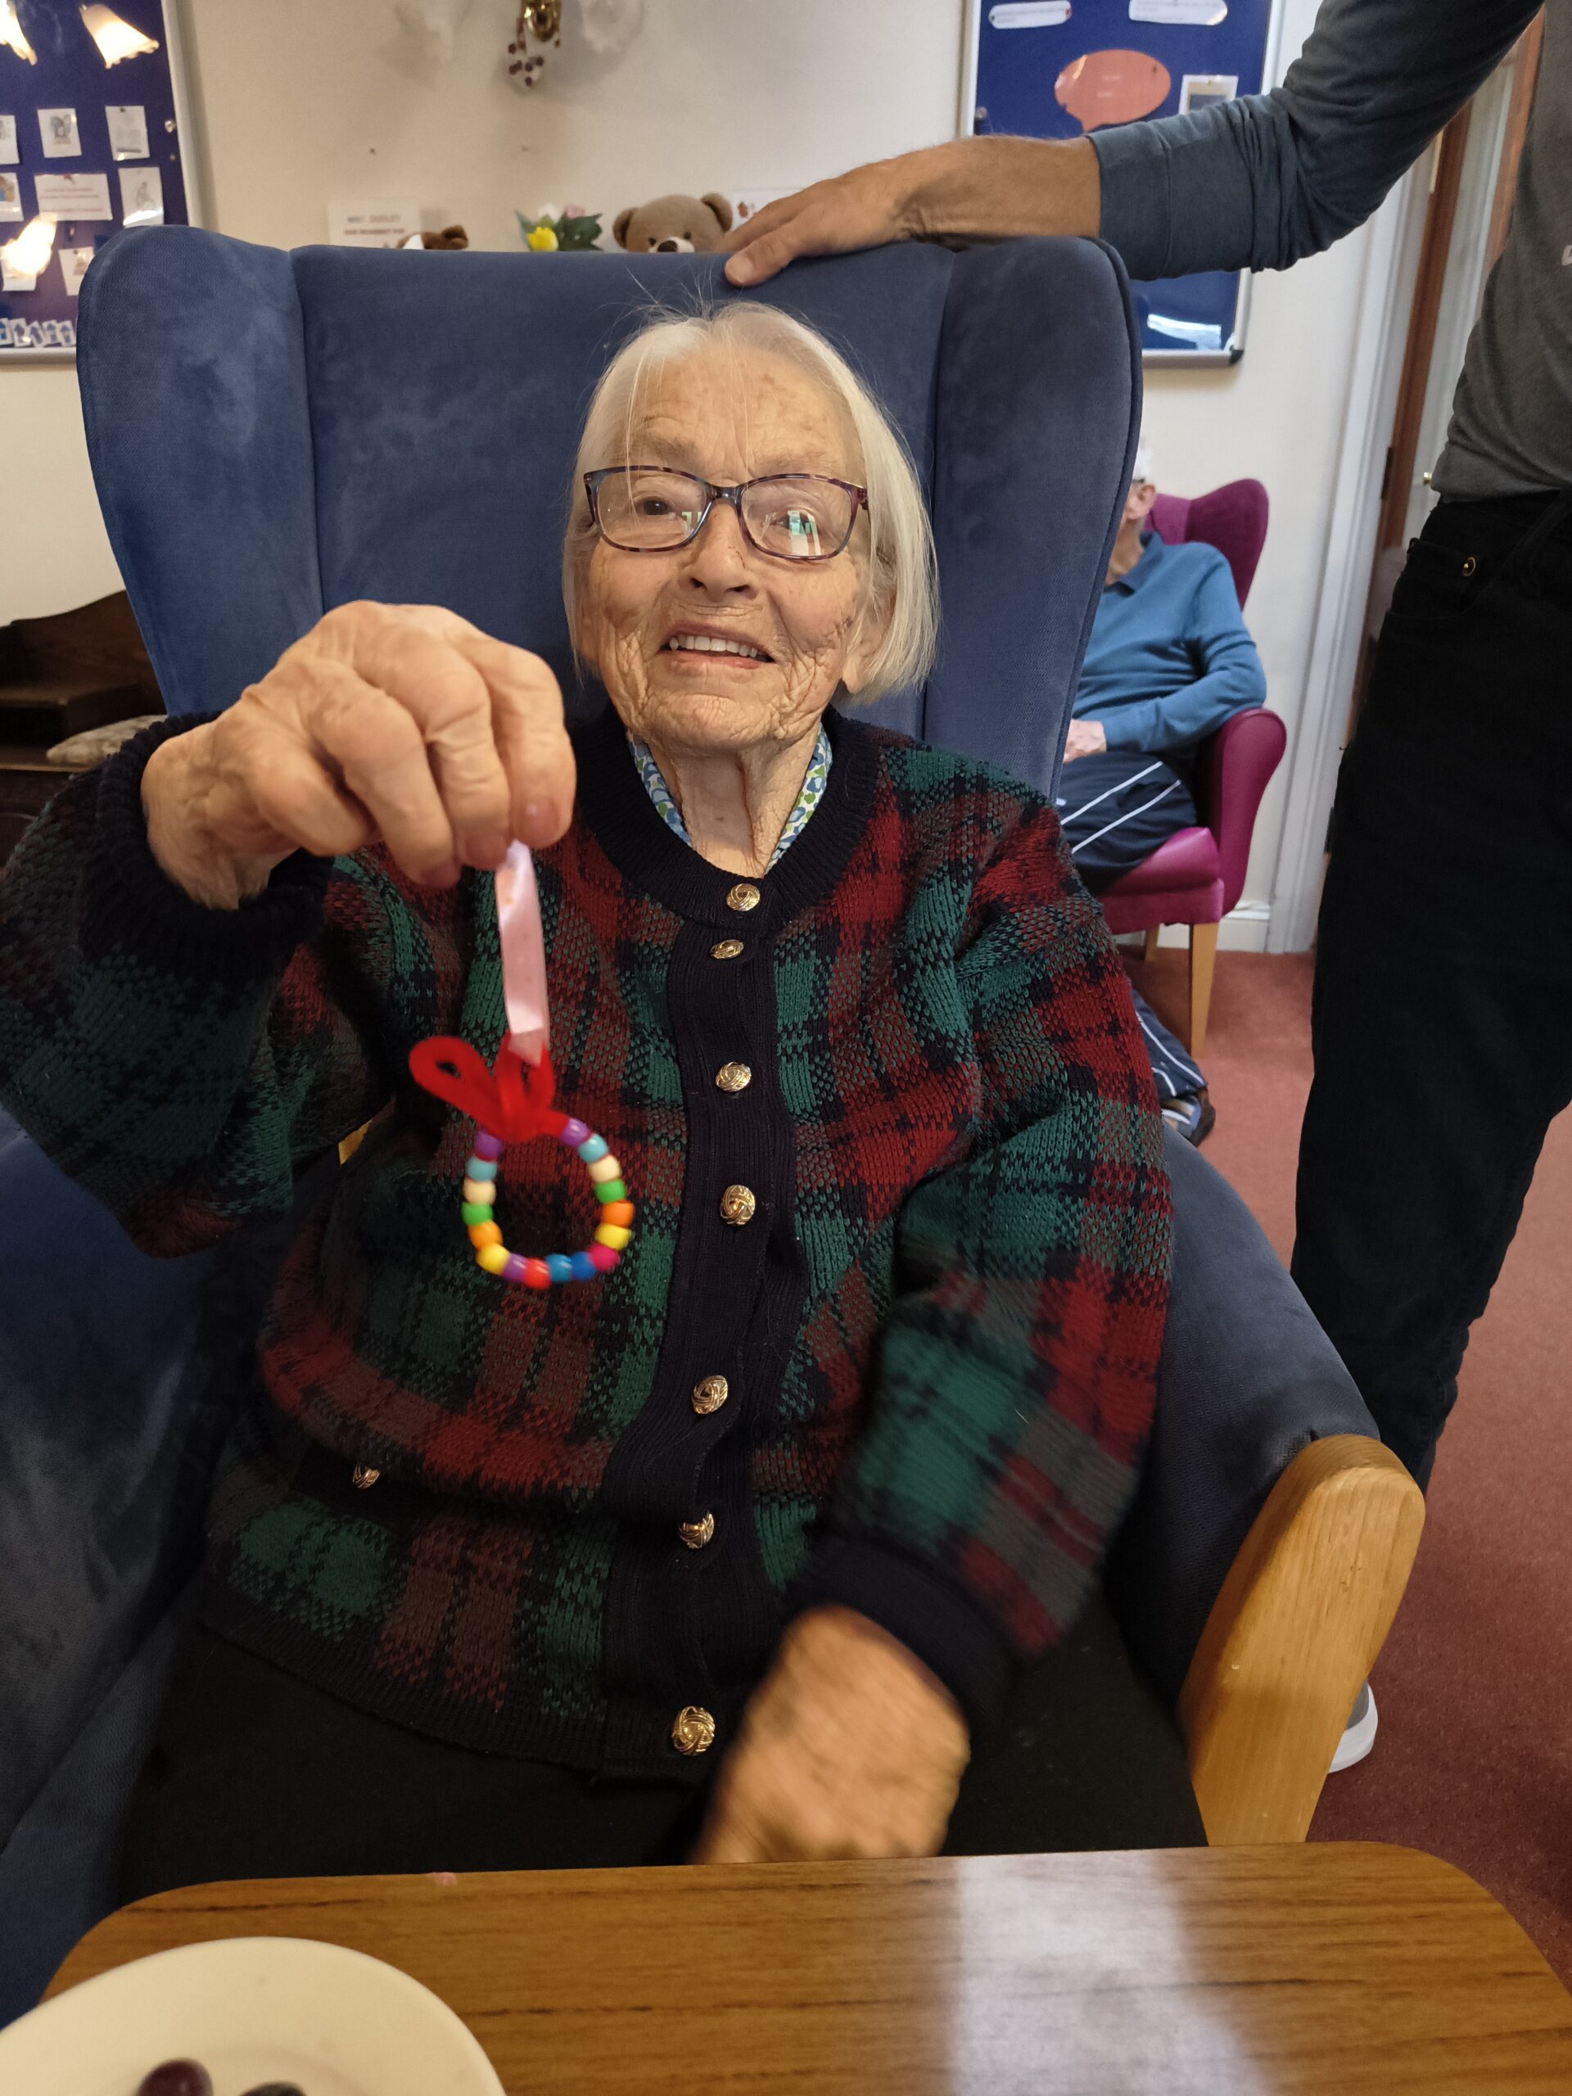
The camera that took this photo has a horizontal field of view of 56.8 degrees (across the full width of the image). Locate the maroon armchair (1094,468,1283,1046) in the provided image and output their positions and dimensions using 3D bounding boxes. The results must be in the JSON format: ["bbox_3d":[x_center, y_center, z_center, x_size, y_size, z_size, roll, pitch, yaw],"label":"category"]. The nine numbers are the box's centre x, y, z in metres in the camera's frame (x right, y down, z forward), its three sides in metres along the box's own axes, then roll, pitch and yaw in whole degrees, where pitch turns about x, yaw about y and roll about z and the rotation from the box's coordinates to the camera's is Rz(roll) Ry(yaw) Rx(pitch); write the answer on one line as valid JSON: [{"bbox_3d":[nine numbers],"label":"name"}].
[{"bbox_3d":[0.574,-0.597,2.945,0.750,1.060,0.780,3,22,5],"label":"maroon armchair"}]

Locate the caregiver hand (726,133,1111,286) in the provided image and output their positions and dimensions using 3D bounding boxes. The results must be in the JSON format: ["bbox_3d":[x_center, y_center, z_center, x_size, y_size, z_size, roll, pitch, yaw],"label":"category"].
[{"bbox_3d":[0.072,-0.506,0.880,0.225,0.085,0.105,3,22,5],"label":"caregiver hand"}]

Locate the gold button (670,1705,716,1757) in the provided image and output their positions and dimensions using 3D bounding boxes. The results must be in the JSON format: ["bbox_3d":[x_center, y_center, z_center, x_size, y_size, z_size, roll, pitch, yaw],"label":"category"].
[{"bbox_3d":[-0.036,0.270,0.575,0.018,0.019,0.009,0,-16,0],"label":"gold button"}]

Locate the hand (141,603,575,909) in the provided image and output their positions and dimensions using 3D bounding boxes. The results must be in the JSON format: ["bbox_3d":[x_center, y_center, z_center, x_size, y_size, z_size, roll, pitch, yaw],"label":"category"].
[{"bbox_3d":[-0.116,-0.081,0.400,0.113,0.080,0.082,9,23,19],"label":"hand"}]

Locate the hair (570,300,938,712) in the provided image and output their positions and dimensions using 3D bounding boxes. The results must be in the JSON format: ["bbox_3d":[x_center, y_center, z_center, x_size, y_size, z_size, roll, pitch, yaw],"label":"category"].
[{"bbox_3d":[-0.019,-0.282,0.765,0.190,0.200,0.185,7,15,6],"label":"hair"}]

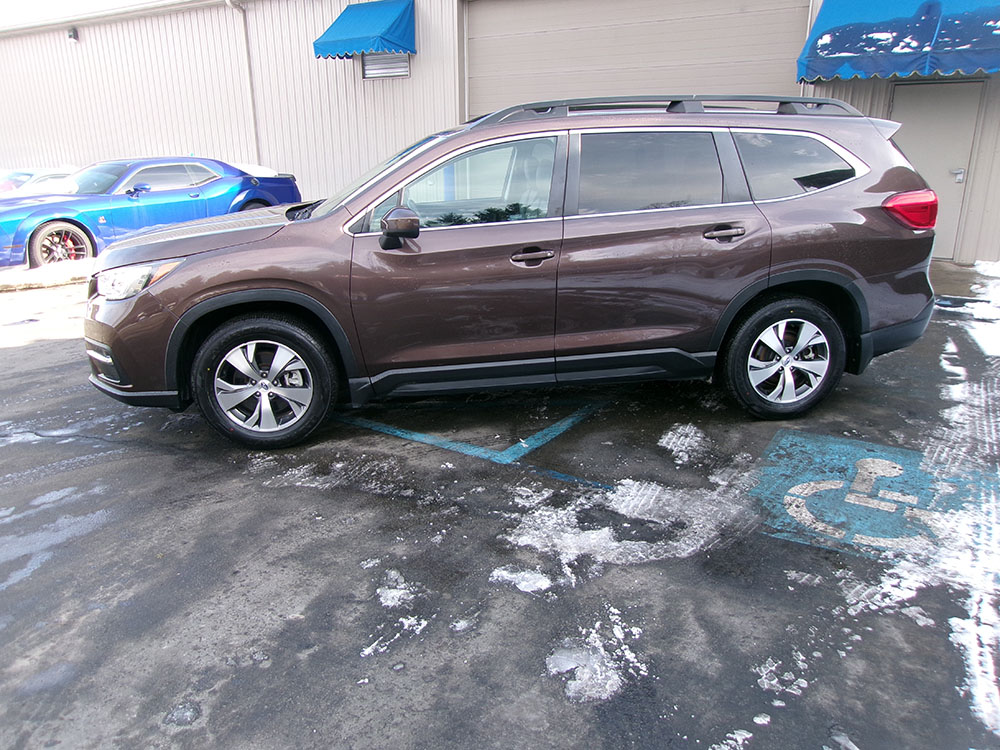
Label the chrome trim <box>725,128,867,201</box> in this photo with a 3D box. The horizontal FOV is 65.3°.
[{"bbox_3d":[1.647,-1.144,4.255,0.810,0.415,0.075,-3,3,-8],"label":"chrome trim"}]

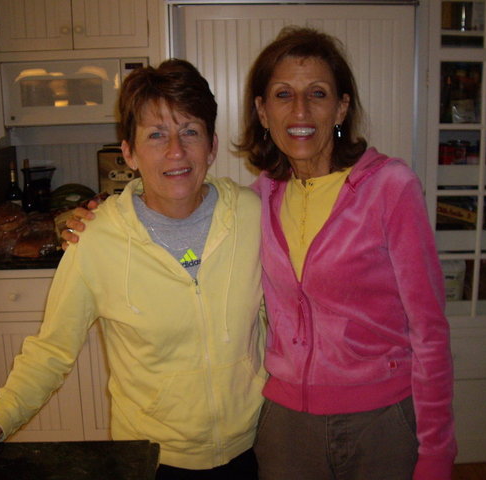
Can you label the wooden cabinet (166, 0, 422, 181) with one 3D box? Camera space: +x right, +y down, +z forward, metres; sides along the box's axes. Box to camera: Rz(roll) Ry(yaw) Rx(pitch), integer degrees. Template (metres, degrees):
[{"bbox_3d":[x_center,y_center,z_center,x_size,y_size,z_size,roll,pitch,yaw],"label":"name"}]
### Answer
[{"bbox_3d":[0.197,-0.020,2.983,0.908,1.840,0.610,-1,12,-1],"label":"wooden cabinet"}]

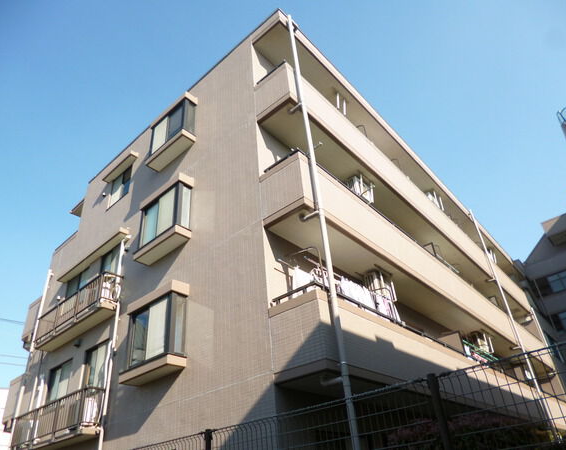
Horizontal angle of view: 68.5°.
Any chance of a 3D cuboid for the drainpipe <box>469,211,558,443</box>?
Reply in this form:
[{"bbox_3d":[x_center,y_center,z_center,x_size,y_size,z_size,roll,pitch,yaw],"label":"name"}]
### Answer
[{"bbox_3d":[8.346,3.544,15.112,0.120,10.650,0.120,-30,-41,31],"label":"drainpipe"}]

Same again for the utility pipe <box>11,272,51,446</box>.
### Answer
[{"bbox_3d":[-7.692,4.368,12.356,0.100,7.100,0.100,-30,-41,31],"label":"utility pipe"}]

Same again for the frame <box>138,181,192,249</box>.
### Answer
[{"bbox_3d":[-2.746,-0.114,9.714,1.456,1.274,0.401,-30,-41,31],"label":"frame"}]

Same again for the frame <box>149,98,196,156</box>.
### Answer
[{"bbox_3d":[-3.017,-2.519,11.401,1.532,1.274,0.401,-30,-41,31],"label":"frame"}]

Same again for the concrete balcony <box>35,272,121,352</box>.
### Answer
[{"bbox_3d":[-5.530,2.368,11.061,3.450,0.860,0.475,-30,-41,31],"label":"concrete balcony"}]

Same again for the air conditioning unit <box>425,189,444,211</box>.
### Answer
[{"bbox_3d":[6.040,-0.842,16.577,0.380,0.680,0.760,-30,-41,31],"label":"air conditioning unit"}]

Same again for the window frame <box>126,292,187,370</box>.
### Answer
[{"bbox_3d":[-2.471,2.141,8.112,1.401,1.245,0.401,-30,-41,31],"label":"window frame"}]

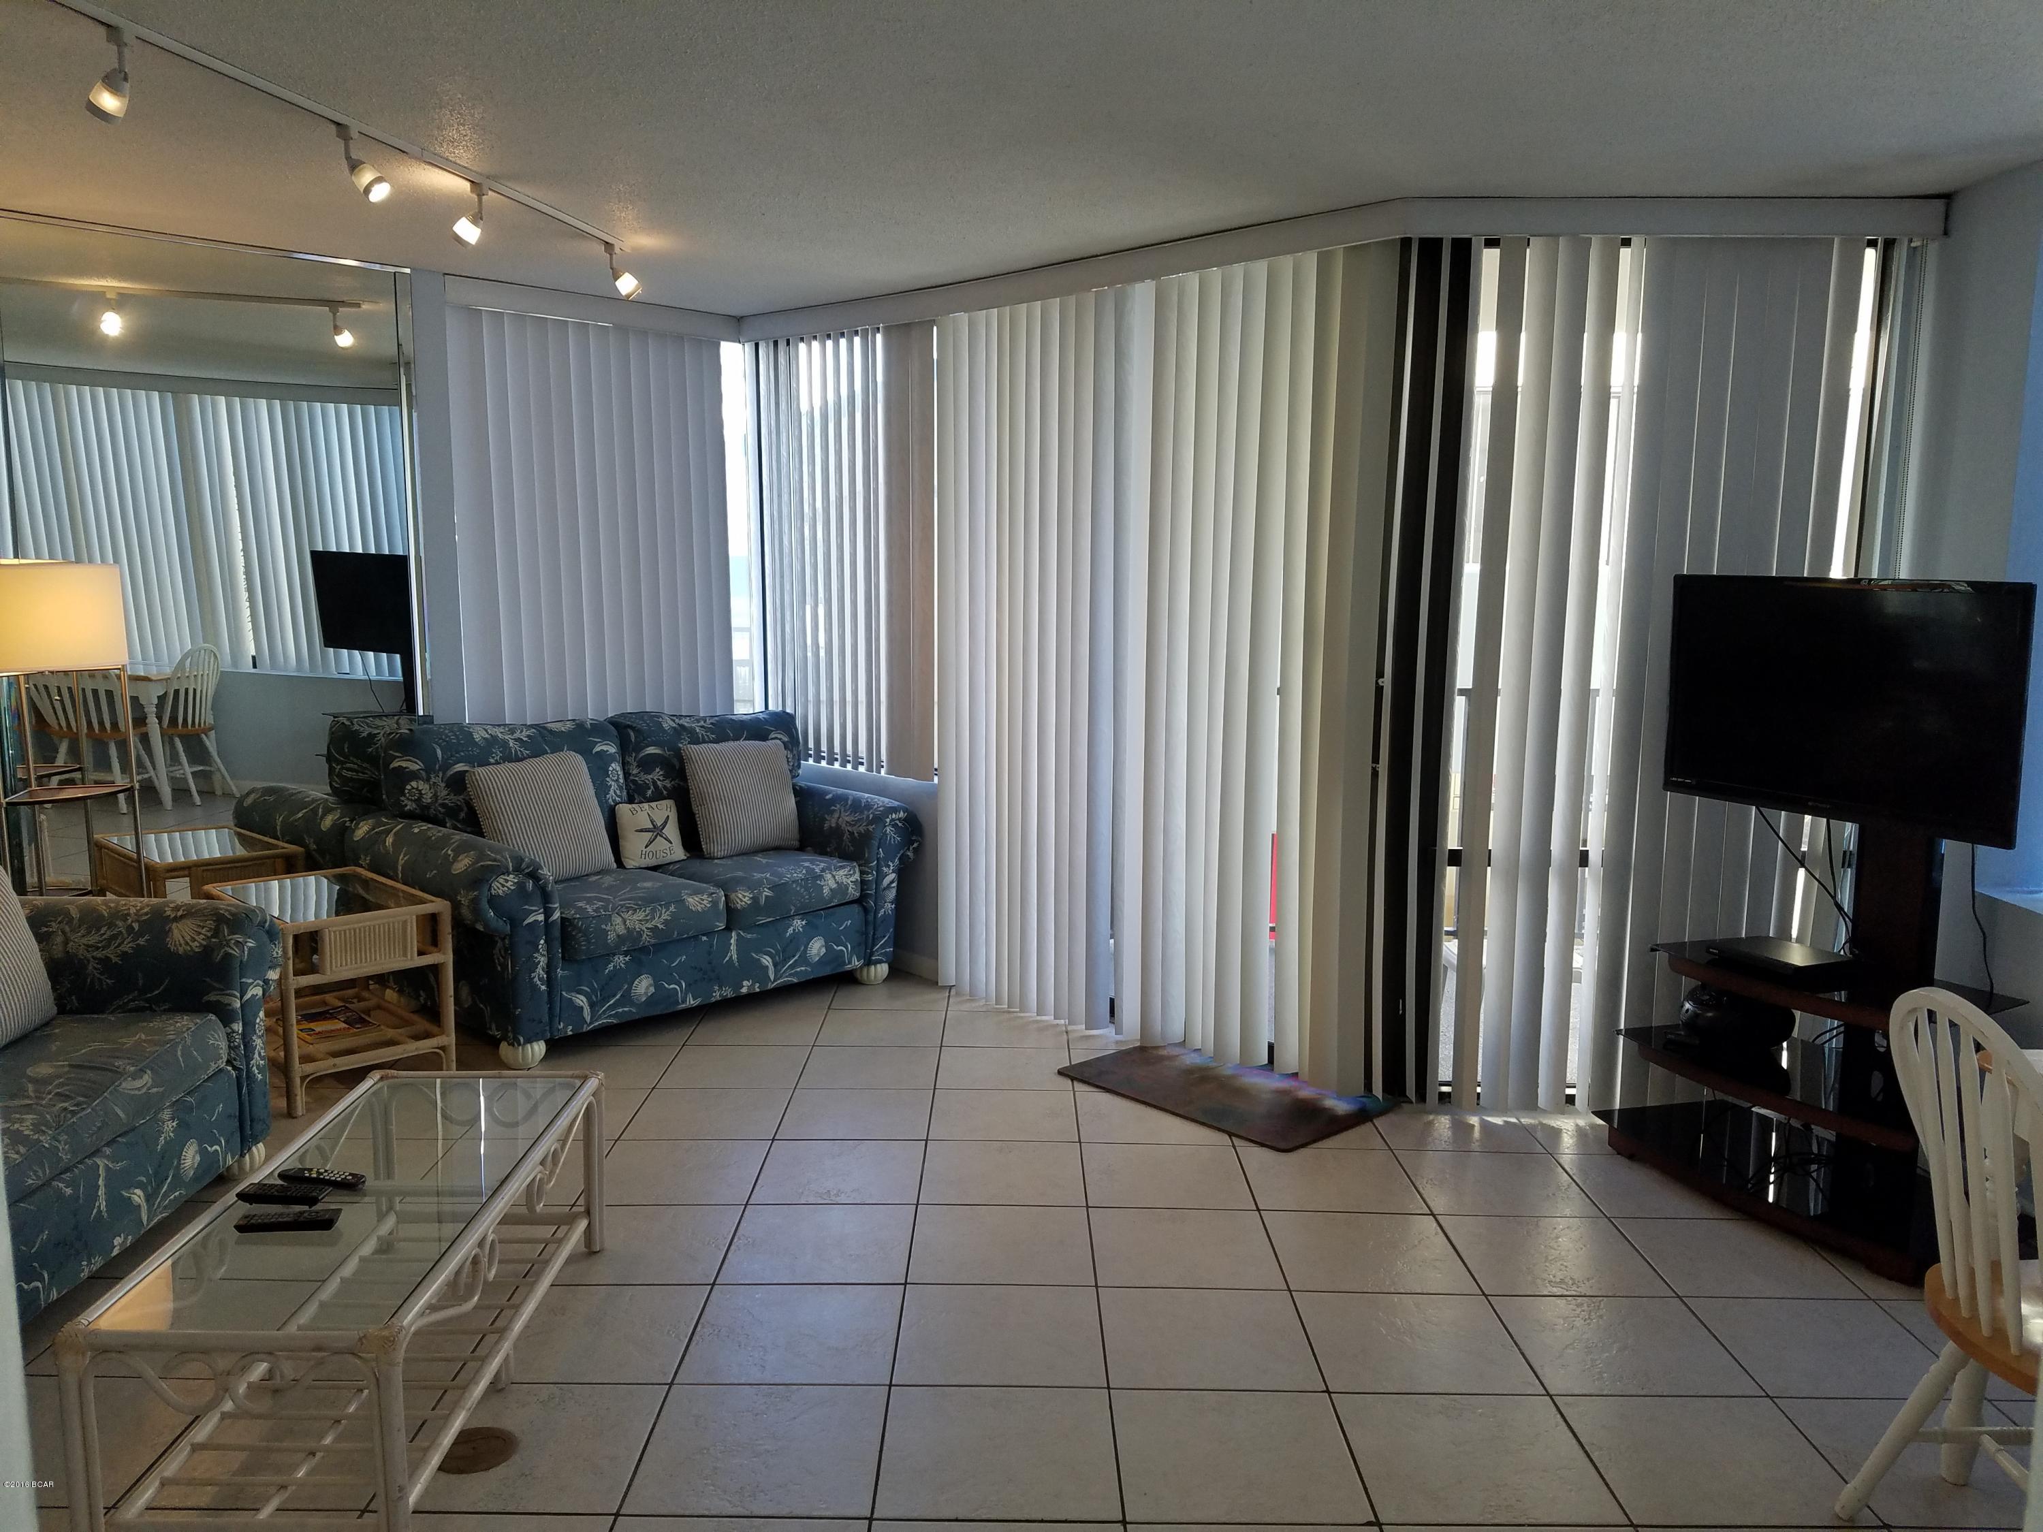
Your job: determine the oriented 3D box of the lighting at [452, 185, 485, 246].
[{"bbox_3d":[-1.364,-1.354,3.779,0.105,0.160,0.065,6,9,36],"label":"lighting"}]

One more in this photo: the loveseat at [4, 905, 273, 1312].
[{"bbox_3d":[-2.258,0.634,2.847,0.854,0.947,1.951,1,7,0],"label":"loveseat"}]

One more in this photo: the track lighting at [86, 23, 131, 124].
[{"bbox_3d":[-1.604,-1.214,2.694,0.105,0.160,0.065,3,7,17],"label":"track lighting"}]

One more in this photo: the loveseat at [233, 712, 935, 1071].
[{"bbox_3d":[-1.265,0.330,5.394,1.667,0.951,0.854,-6,10,-45],"label":"loveseat"}]

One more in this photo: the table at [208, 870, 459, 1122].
[{"bbox_3d":[-1.993,0.639,4.458,0.459,0.547,0.683,-6,10,-45],"label":"table"}]

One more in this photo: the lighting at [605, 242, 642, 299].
[{"bbox_3d":[-1.153,-1.435,4.443,0.105,0.160,0.065,-5,9,-41],"label":"lighting"}]

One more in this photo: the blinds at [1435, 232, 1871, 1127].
[{"bbox_3d":[1.714,-0.216,4.227,0.996,2.378,0.089,1,7,0],"label":"blinds"}]

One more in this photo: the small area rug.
[{"bbox_3d":[0.608,0.939,4.548,0.870,0.012,0.577,8,10,44],"label":"small area rug"}]

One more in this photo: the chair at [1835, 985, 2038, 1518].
[{"bbox_3d":[1.508,0.780,2.171,0.520,0.943,0.496,1,7,1],"label":"chair"}]

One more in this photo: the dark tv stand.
[{"bbox_3d":[1.928,0.514,3.655,0.468,1.118,1.016,-3,8,-26],"label":"dark tv stand"}]

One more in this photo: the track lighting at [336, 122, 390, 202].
[{"bbox_3d":[-1.395,-1.276,3.251,0.105,0.160,0.065,6,9,36],"label":"track lighting"}]

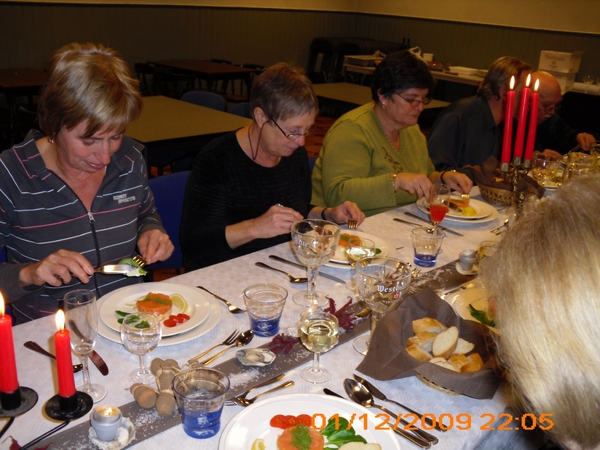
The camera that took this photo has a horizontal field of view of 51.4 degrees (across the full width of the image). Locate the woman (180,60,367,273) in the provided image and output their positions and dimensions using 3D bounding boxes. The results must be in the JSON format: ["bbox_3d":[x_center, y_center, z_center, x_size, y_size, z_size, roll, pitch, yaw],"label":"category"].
[{"bbox_3d":[-0.121,0.137,1.888,0.510,1.220,0.640,-16,28,-42],"label":"woman"}]

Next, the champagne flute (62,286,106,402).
[{"bbox_3d":[-0.352,0.201,1.033,0.054,0.184,0.054,4,20,0],"label":"champagne flute"}]

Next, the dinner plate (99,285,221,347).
[{"bbox_3d":[-0.280,0.185,1.242,0.245,0.025,0.245,3,22,-1],"label":"dinner plate"}]

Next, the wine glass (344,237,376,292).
[{"bbox_3d":[0.146,0.094,1.502,0.071,0.120,0.071,4,20,0],"label":"wine glass"}]

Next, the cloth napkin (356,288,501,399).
[{"bbox_3d":[0.283,0.221,1.155,0.290,0.125,0.240,-16,28,-41],"label":"cloth napkin"}]

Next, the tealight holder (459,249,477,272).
[{"bbox_3d":[0.446,0.094,1.659,0.046,0.047,0.046,4,20,0],"label":"tealight holder"}]

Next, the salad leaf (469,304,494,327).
[{"bbox_3d":[0.391,0.194,1.340,0.040,0.018,0.075,-5,22,-23],"label":"salad leaf"}]

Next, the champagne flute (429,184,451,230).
[{"bbox_3d":[0.357,-0.014,1.625,0.058,0.174,0.058,-16,28,-39],"label":"champagne flute"}]

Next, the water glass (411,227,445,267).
[{"bbox_3d":[0.334,0.064,1.639,0.091,0.084,0.091,7,21,12],"label":"water glass"}]

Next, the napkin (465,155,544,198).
[{"bbox_3d":[0.731,-0.174,2.240,0.280,0.120,0.250,4,20,0],"label":"napkin"}]

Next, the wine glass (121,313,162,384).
[{"bbox_3d":[-0.276,0.219,1.097,0.072,0.118,0.072,-3,21,-15],"label":"wine glass"}]

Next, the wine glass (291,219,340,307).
[{"bbox_3d":[0.031,0.091,1.403,0.108,0.171,0.108,3,20,1],"label":"wine glass"}]

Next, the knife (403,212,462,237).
[{"bbox_3d":[0.410,-0.003,1.932,0.021,0.011,0.241,-13,26,-37],"label":"knife"}]

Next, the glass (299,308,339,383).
[{"bbox_3d":[0.031,0.213,1.091,0.066,0.118,0.066,3,22,-1],"label":"glass"}]

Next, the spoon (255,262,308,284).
[{"bbox_3d":[-0.035,0.107,1.480,0.175,0.019,0.037,15,25,28],"label":"spoon"}]

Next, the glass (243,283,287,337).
[{"bbox_3d":[-0.067,0.172,1.230,0.087,0.081,0.087,3,22,-1],"label":"glass"}]

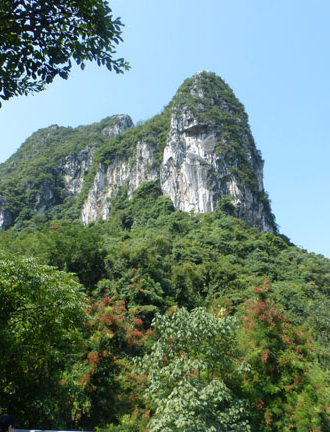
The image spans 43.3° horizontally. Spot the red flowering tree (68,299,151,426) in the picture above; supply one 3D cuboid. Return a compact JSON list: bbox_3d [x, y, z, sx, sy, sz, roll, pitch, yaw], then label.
[{"bbox_3d":[-2.150,5.770,16.020,3.500,5.400,3.400,0,-23,0],"label":"red flowering tree"}]

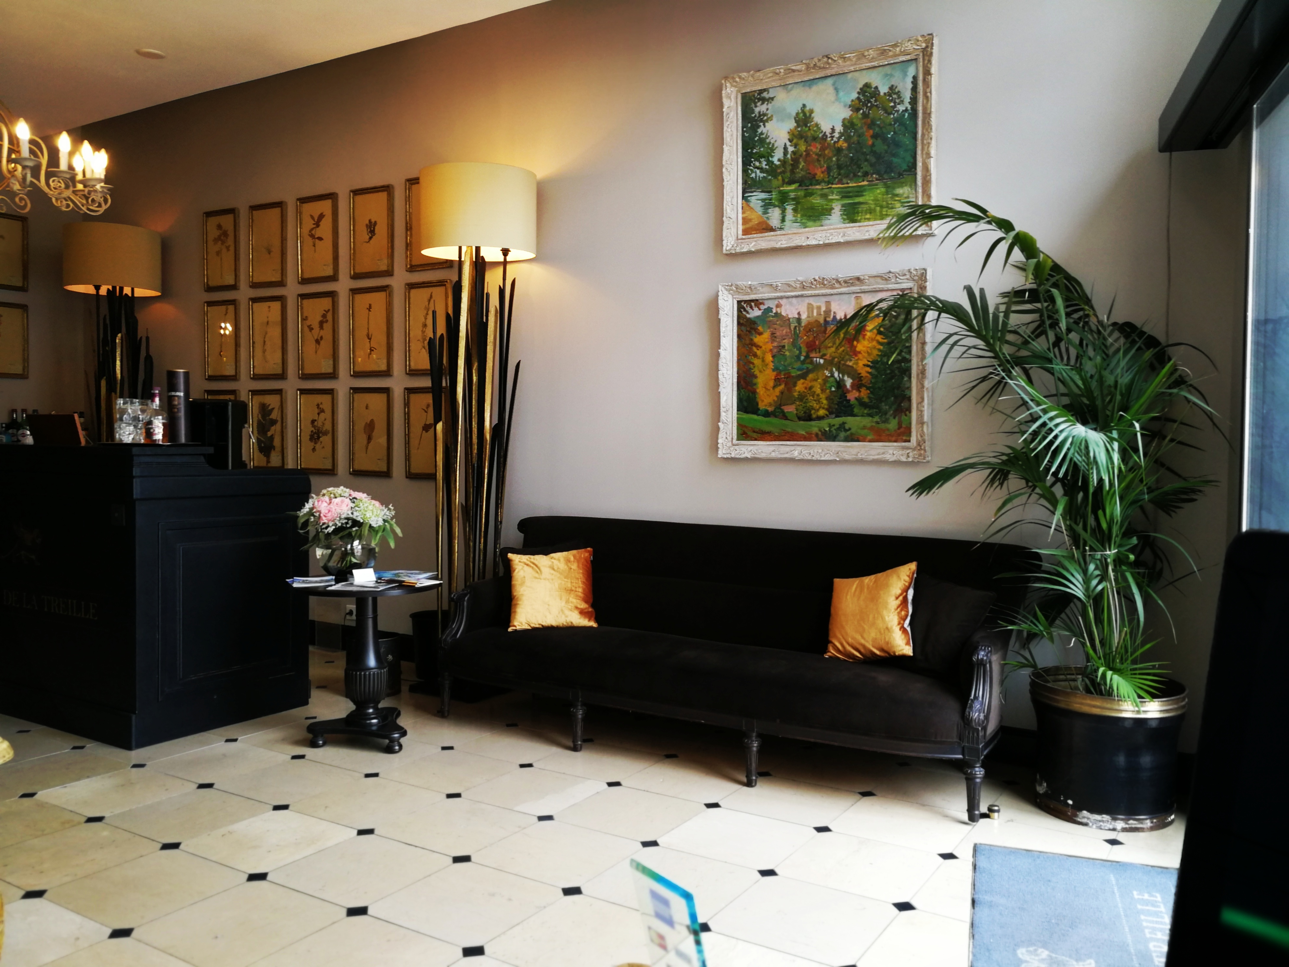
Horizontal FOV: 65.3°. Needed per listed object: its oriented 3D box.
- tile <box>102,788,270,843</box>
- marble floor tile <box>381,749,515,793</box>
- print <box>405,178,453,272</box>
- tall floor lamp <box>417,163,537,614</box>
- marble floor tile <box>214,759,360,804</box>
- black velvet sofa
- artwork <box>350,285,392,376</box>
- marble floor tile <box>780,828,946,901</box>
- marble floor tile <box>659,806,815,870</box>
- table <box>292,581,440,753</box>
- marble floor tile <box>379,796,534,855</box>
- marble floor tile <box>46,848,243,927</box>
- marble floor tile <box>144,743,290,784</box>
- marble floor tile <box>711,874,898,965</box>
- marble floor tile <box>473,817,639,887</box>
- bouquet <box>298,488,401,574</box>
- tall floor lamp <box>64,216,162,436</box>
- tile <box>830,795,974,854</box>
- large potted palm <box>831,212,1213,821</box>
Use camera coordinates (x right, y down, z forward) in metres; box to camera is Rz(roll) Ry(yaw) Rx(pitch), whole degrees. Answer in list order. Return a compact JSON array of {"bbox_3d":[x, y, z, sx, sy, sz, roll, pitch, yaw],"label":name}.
[{"bbox_3d":[-1.489,1.084,3.296,0.400,0.010,0.400,2,2,31],"label":"tile"},{"bbox_3d":[-0.698,1.037,3.612,0.376,0.015,0.376,2,3,31],"label":"marble floor tile"},{"bbox_3d":[-1.167,-1.419,5.478,0.340,0.500,0.030,2,2,31],"label":"print"},{"bbox_3d":[-0.840,-0.226,4.960,0.560,2.520,0.560,1,2,0],"label":"tall floor lamp"},{"bbox_3d":[-1.231,1.037,3.491,0.376,0.015,0.376,2,3,31],"label":"marble floor tile"},{"bbox_3d":[0.247,0.636,4.121,2.455,0.875,0.800,2,2,31],"label":"black velvet sofa"},{"bbox_3d":[-1.477,-0.821,5.426,0.298,0.468,0.022,2,3,31],"label":"artwork"},{"bbox_3d":[0.634,1.119,2.933,0.400,0.010,0.400,2,2,31],"label":"marble floor tile"},{"bbox_3d":[0.293,1.109,3.142,0.400,0.010,0.400,2,2,31],"label":"marble floor tile"},{"bbox_3d":[-1.131,0.731,4.113,0.600,0.660,0.600,1,2,13],"label":"table"},{"bbox_3d":[-0.599,1.098,3.217,0.397,0.015,0.397,1,2,32],"label":"marble floor tile"},{"bbox_3d":[-1.359,1.104,2.746,0.397,0.015,0.397,1,2,32],"label":"marble floor tile"},{"bbox_3d":[-1.557,1.026,3.685,0.376,0.015,0.376,2,3,31],"label":"marble floor tile"},{"bbox_3d":[0.423,1.125,2.587,0.397,0.015,0.397,1,2,32],"label":"marble floor tile"},{"bbox_3d":[-0.257,1.107,3.010,0.400,0.010,0.400,2,2,31],"label":"marble floor tile"},{"bbox_3d":[-1.206,0.198,4.116,0.416,0.379,0.395,1,2,13],"label":"bouquet"},{"bbox_3d":[-3.168,-0.302,6.017,0.524,2.405,0.524,2,3,31],"label":"tall floor lamp"},{"bbox_3d":[0.843,1.110,3.268,0.397,0.015,0.397,1,2,32],"label":"tile"},{"bbox_3d":[1.297,0.063,3.522,1.260,2.070,0.850,2,2,31],"label":"large potted palm"}]

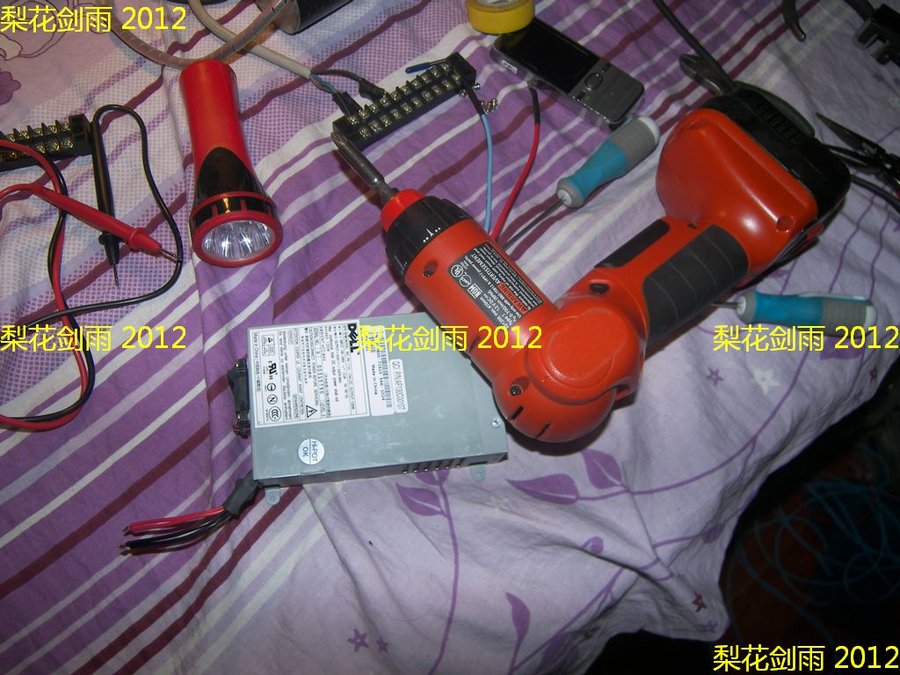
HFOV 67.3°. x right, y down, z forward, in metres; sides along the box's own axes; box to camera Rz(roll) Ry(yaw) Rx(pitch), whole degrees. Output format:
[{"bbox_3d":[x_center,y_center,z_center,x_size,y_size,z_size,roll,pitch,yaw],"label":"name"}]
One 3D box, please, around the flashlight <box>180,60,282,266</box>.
[{"bbox_3d":[-0.145,-0.117,0.432,0.052,0.052,0.139,-14,64,-9],"label":"flashlight"}]

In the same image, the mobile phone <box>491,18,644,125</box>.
[{"bbox_3d":[0.087,-0.194,0.495,0.114,0.013,0.046,37,69,14],"label":"mobile phone"}]

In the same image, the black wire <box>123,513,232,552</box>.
[{"bbox_3d":[-0.146,0.105,0.364,0.058,0.007,0.011,-13,66,-8],"label":"black wire"}]

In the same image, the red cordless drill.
[{"bbox_3d":[0.086,-0.102,0.438,0.293,0.078,0.246,-37,75,-15],"label":"red cordless drill"}]

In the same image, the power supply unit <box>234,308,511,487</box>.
[{"bbox_3d":[-0.045,0.037,0.411,0.142,0.038,0.091,-6,69,-5],"label":"power supply unit"}]

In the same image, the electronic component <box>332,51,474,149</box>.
[{"bbox_3d":[-0.030,-0.163,0.472,0.107,0.015,0.021,-36,71,-17],"label":"electronic component"}]

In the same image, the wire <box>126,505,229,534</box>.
[{"bbox_3d":[-0.148,0.099,0.366,0.053,0.007,0.007,-9,66,-7],"label":"wire"}]

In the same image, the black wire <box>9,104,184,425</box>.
[{"bbox_3d":[-0.249,-0.061,0.450,0.141,0.014,0.237,1,69,-3],"label":"black wire"}]

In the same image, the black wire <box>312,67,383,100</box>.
[{"bbox_3d":[-0.072,-0.181,0.481,0.057,0.010,0.012,18,66,6],"label":"black wire"}]

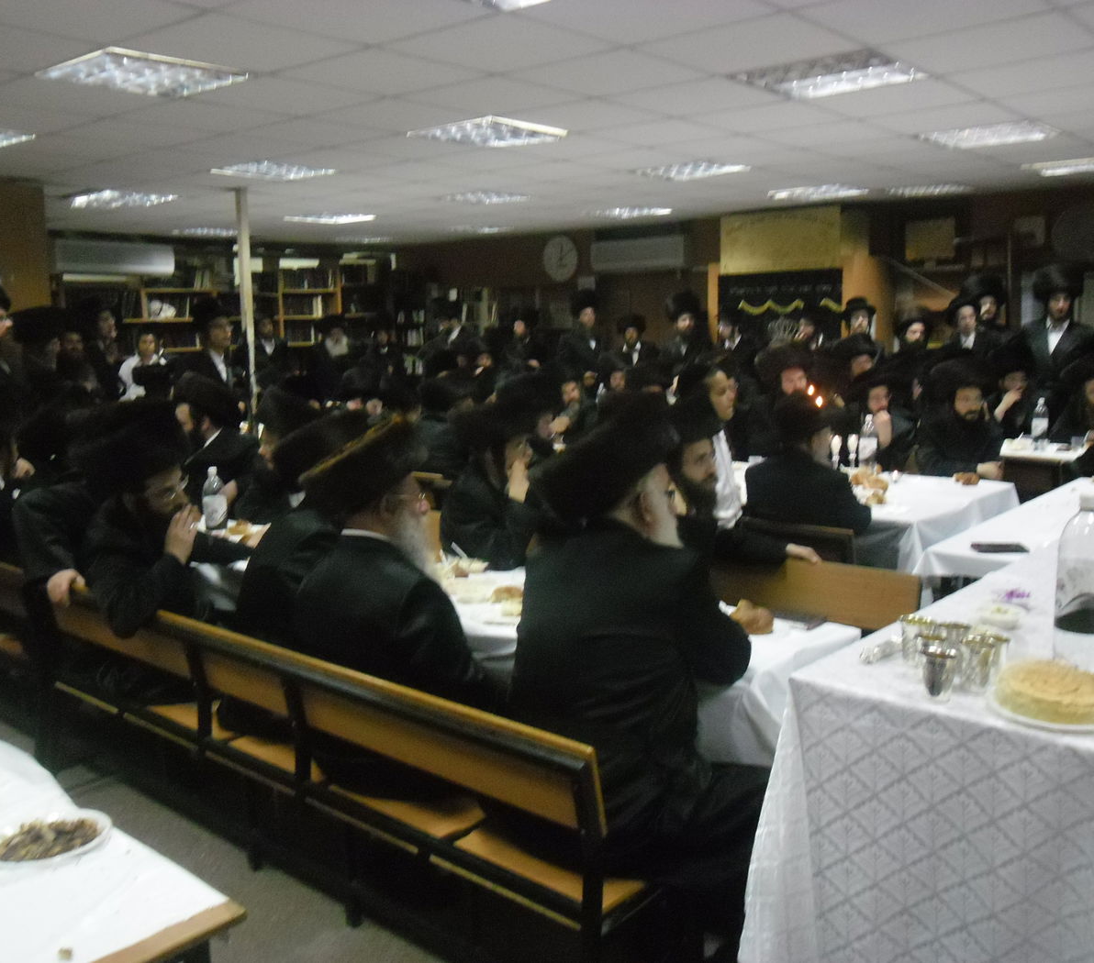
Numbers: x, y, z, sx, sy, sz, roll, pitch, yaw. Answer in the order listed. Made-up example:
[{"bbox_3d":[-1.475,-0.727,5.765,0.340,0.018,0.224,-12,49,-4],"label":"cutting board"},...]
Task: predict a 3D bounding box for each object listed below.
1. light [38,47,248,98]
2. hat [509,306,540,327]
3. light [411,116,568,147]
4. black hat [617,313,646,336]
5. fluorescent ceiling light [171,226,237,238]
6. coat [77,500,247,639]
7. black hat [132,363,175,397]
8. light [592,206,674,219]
[{"bbox_3d":[-1.475,-1.484,3.653,0.580,0.070,0.580,8,13,40],"label":"light"},{"bbox_3d":[-0.232,-1.697,10.300,0.310,0.200,0.310,-1,10,0],"label":"hat"},{"bbox_3d":[-0.284,-1.722,4.934,0.600,0.080,0.600,7,12,40],"label":"light"},{"bbox_3d":[0.790,-1.499,9.500,0.280,0.200,0.280,-1,10,0],"label":"black hat"},{"bbox_3d":[-3.283,-2.439,9.800,0.600,0.080,0.600,7,12,40],"label":"fluorescent ceiling light"},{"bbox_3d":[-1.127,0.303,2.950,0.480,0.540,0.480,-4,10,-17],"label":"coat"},{"bbox_3d":[-2.716,-0.702,6.900,0.290,0.200,0.290,-8,12,-36],"label":"black hat"},{"bbox_3d":[0.756,-2.397,8.827,0.580,0.070,0.580,8,13,40],"label":"light"}]

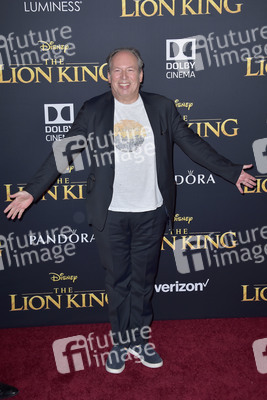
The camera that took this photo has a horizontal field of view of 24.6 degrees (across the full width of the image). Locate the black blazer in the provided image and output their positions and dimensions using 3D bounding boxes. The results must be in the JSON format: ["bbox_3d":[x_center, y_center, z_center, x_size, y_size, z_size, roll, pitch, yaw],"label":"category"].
[{"bbox_3d":[0.000,-0.219,3.384,1.200,0.770,0.380,-2,11,0],"label":"black blazer"}]

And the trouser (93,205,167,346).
[{"bbox_3d":[-0.020,0.428,3.514,0.420,0.900,0.300,-2,11,0],"label":"trouser"}]

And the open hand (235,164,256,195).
[{"bbox_3d":[0.613,-0.112,3.347,0.125,0.165,0.100,-2,11,0],"label":"open hand"}]

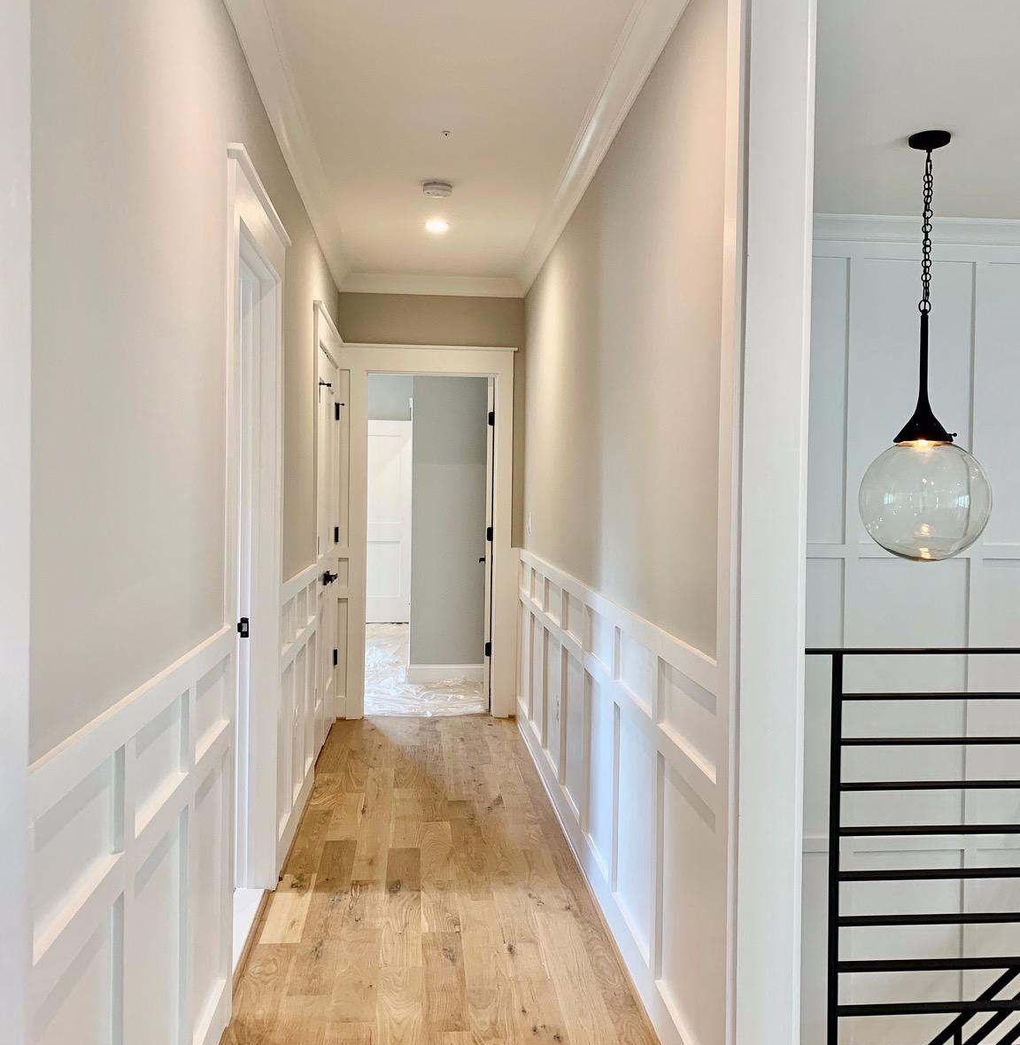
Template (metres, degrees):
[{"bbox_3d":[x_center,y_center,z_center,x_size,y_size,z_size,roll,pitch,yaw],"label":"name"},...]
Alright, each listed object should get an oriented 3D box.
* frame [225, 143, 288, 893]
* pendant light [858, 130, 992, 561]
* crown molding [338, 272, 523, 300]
[{"bbox_3d":[-0.814,0.150,3.167,0.129,2.293,1.036,0,2,-5],"label":"frame"},{"bbox_3d":[1.530,-0.630,3.757,0.450,1.543,0.450,0,2,-5],"label":"pendant light"},{"bbox_3d":[-0.470,-1.432,6.232,1.129,0.107,0.090,0,2,-5],"label":"crown molding"}]

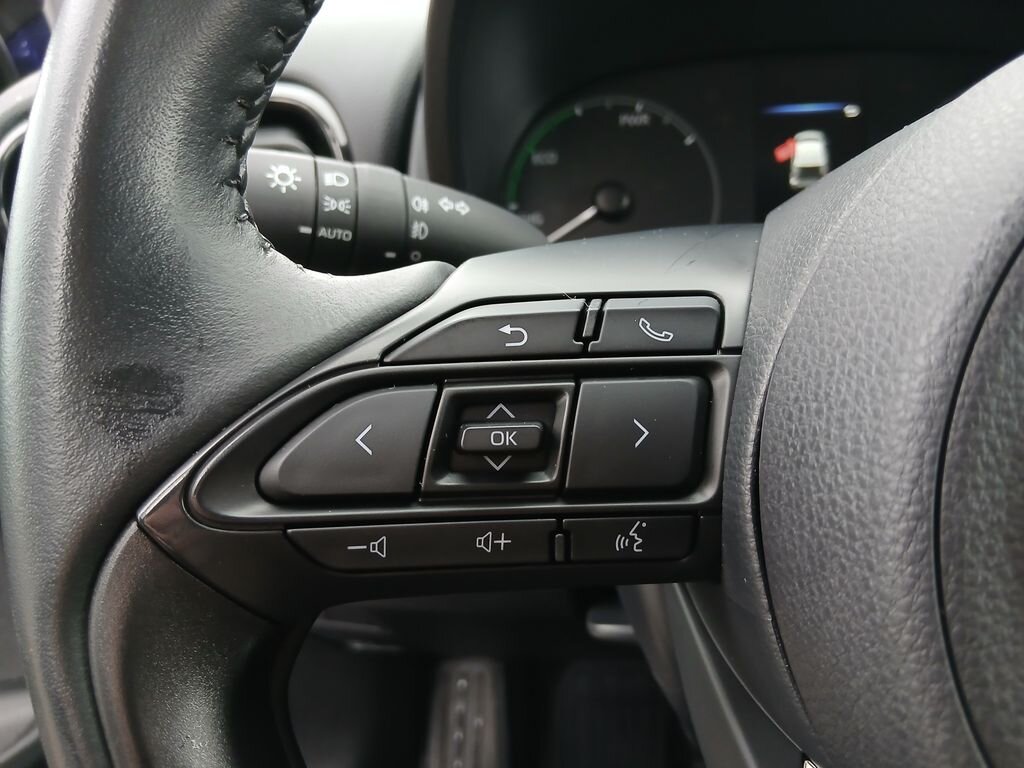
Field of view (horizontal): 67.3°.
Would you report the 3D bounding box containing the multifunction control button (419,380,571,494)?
[{"bbox_3d":[-0.002,0.009,0.128,0.024,0.018,0.007,-1,-5,0],"label":"multifunction control button"}]

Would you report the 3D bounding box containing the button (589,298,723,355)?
[{"bbox_3d":[0.024,-0.010,0.129,0.021,0.009,0.006,-1,-5,0],"label":"button"}]

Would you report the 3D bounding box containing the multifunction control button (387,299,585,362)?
[{"bbox_3d":[-0.004,-0.009,0.129,0.032,0.009,0.006,-1,-5,0],"label":"multifunction control button"}]

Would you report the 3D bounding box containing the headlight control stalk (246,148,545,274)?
[{"bbox_3d":[-0.021,-0.036,0.173,0.078,0.027,0.029,6,-6,-5],"label":"headlight control stalk"}]

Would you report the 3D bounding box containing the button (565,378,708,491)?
[{"bbox_3d":[0.020,0.008,0.127,0.022,0.018,0.006,-1,-5,0],"label":"button"}]

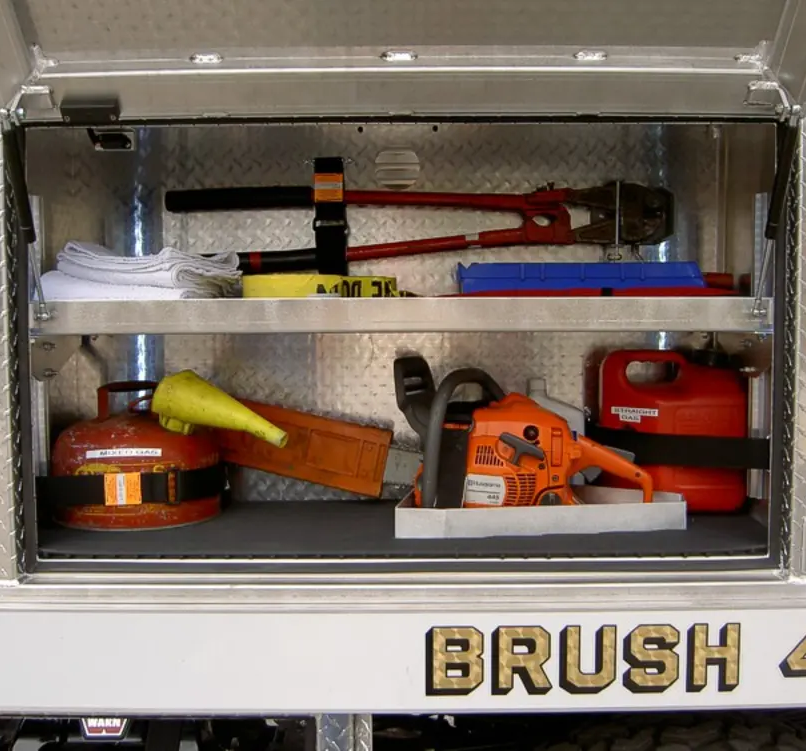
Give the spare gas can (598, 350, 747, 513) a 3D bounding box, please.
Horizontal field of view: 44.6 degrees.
[{"bbox_3d":[0.483,0.093,1.821,0.262,0.288,0.165,0,3,0],"label":"spare gas can"}]

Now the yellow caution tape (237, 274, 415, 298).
[{"bbox_3d":[-0.114,-0.116,1.581,0.255,0.080,0.170,0,3,0],"label":"yellow caution tape"}]

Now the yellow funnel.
[{"bbox_3d":[-0.305,0.067,1.660,0.252,0.103,0.100,22,12,25],"label":"yellow funnel"}]

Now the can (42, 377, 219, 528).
[{"bbox_3d":[-0.461,0.125,1.734,0.288,0.244,0.288,-1,3,-8],"label":"can"}]

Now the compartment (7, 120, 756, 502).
[{"bbox_3d":[-0.002,-0.097,1.627,1.070,0.690,0.440,0,3,0],"label":"compartment"}]

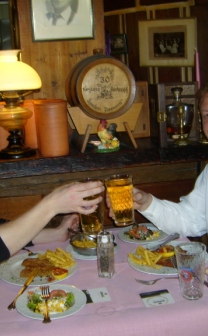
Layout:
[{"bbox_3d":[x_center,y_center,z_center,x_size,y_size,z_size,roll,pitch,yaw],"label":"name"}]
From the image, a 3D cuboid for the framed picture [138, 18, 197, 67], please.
[{"bbox_3d":[0.386,-0.762,2.750,0.355,0.280,0.025,2,14,19],"label":"framed picture"}]

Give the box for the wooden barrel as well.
[{"bbox_3d":[-0.018,-0.367,2.080,0.300,0.300,0.320,-5,13,-11],"label":"wooden barrel"}]

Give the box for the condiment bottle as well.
[{"bbox_3d":[0.005,0.275,1.460,0.047,0.149,0.047,1,14,17],"label":"condiment bottle"}]

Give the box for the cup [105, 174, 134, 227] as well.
[{"bbox_3d":[0.049,0.100,1.400,0.083,0.148,0.083,-7,13,2],"label":"cup"}]

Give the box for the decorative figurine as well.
[{"bbox_3d":[0.018,-0.141,1.984,0.105,0.135,0.068,-7,14,-19],"label":"decorative figurine"}]

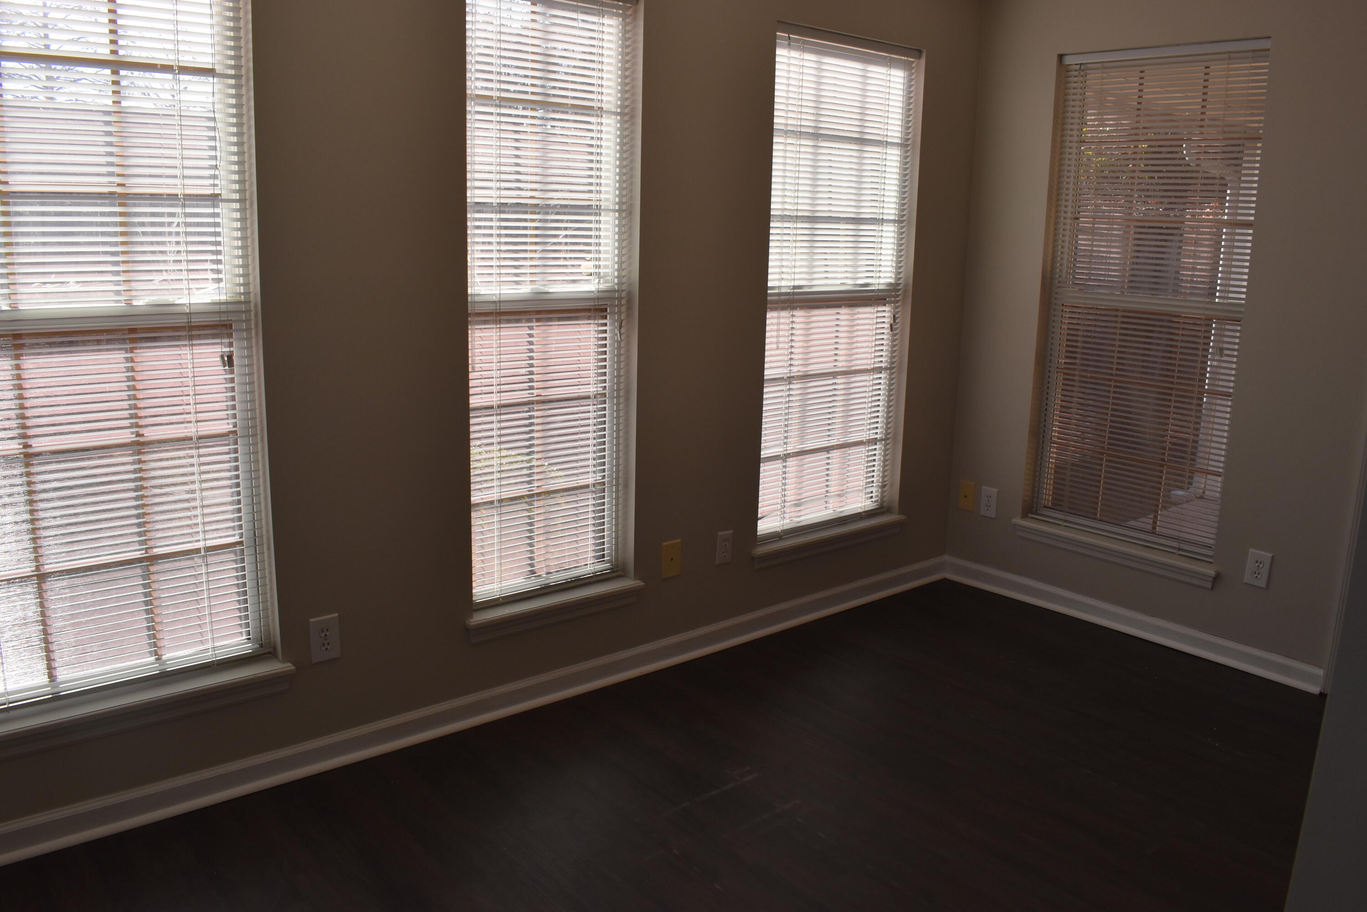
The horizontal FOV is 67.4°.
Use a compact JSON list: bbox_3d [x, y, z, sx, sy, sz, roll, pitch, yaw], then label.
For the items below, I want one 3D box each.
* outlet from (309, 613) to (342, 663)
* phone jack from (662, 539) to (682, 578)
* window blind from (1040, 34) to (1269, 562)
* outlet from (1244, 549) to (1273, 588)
[{"bbox_3d":[-0.919,0.467,2.631,0.076,0.120,0.009,-9,16,-39],"label":"outlet"},{"bbox_3d":[-0.038,0.336,3.367,0.076,0.120,0.009,-9,16,-39],"label":"phone jack"},{"bbox_3d":[1.611,-0.534,3.706,0.110,1.740,0.750,-9,16,-39],"label":"window blind"},{"bbox_3d":[1.921,0.377,3.430,0.009,0.120,0.076,-9,16,-39],"label":"outlet"}]

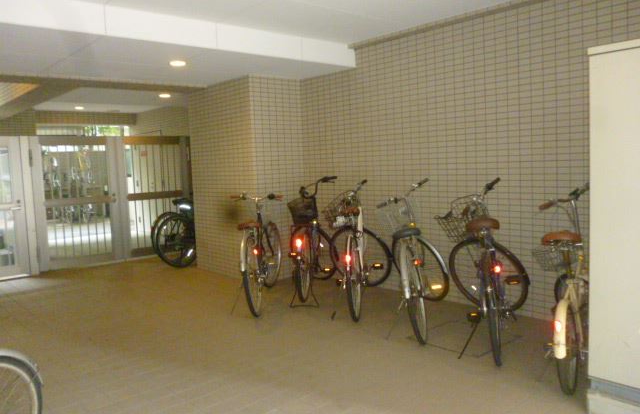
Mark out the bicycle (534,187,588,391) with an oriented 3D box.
[{"bbox_3d":[1.557,0.427,3.237,0.580,1.130,1.480,1,6,35],"label":"bicycle"}]

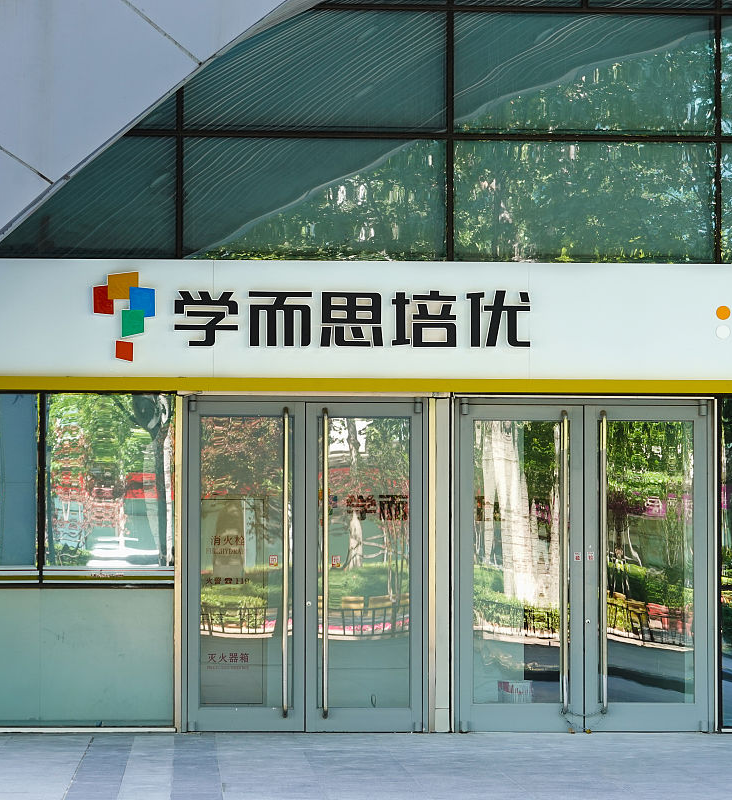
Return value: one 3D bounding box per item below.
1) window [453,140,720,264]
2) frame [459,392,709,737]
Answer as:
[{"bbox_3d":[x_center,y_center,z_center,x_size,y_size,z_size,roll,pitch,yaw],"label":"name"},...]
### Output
[{"bbox_3d":[1.645,-1.493,19.612,1.974,0.919,0.080,0,-2,-4],"label":"window"},{"bbox_3d":[1.636,1.249,19.509,1.936,2.482,0.120,0,-2,-4],"label":"frame"}]

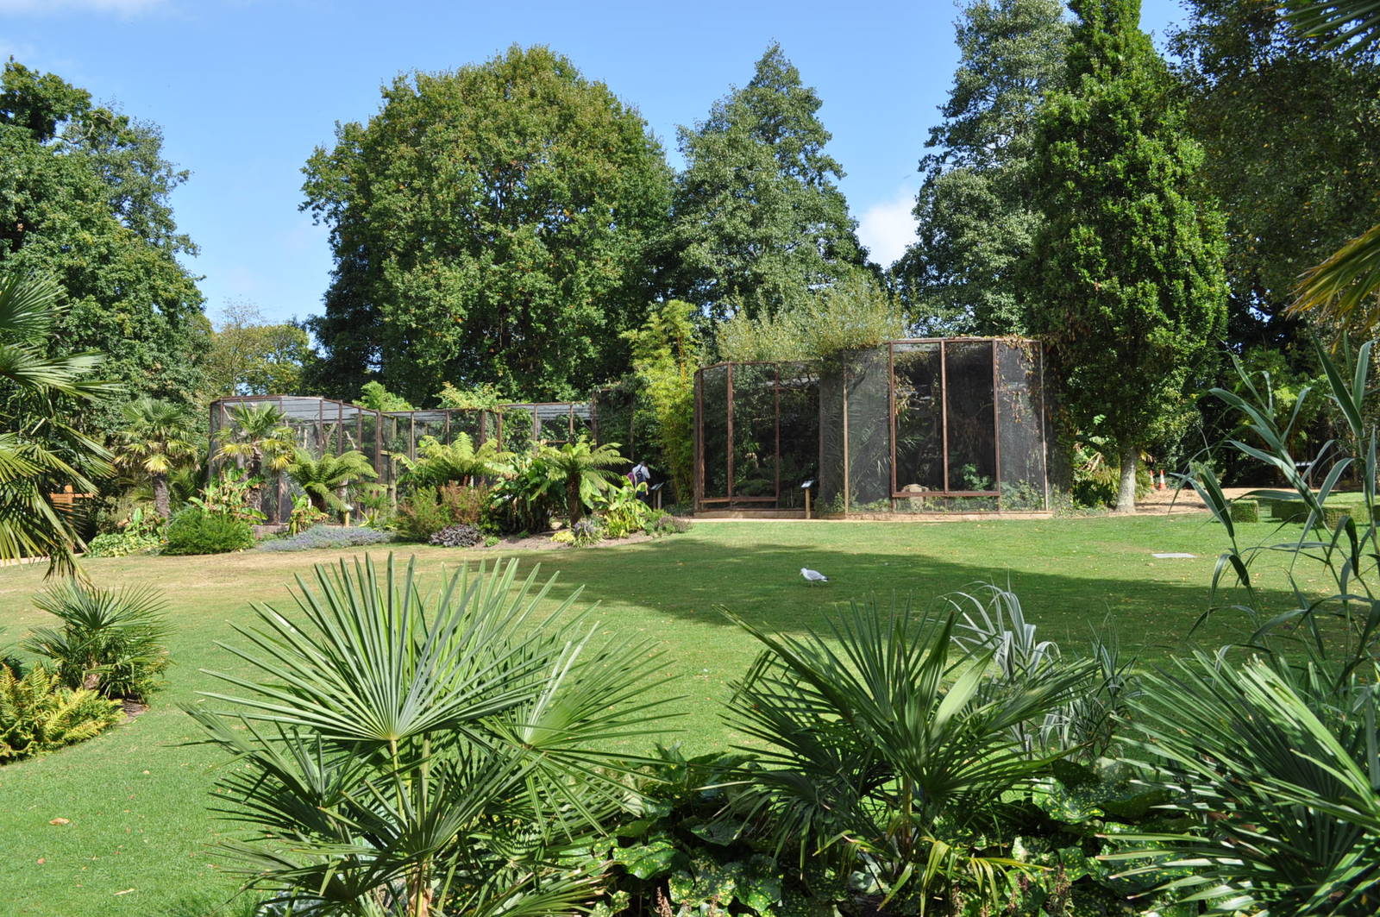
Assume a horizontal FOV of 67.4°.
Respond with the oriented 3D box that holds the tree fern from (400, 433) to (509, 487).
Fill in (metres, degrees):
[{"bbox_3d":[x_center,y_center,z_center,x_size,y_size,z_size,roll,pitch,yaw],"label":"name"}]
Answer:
[{"bbox_3d":[-5.730,0.526,25.200,2.600,2.200,2.500,0,-3,0],"label":"tree fern"}]

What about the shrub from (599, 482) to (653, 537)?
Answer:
[{"bbox_3d":[-1.551,1.239,25.000,1.300,1.330,1.150,0,-3,0],"label":"shrub"}]

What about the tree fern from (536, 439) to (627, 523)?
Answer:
[{"bbox_3d":[-2.641,0.552,25.200,2.150,2.180,2.100,0,-3,0],"label":"tree fern"}]

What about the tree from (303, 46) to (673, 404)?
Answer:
[{"bbox_3d":[-8.702,-7.774,44.500,15.900,20.000,15.000,0,-3,0],"label":"tree"}]

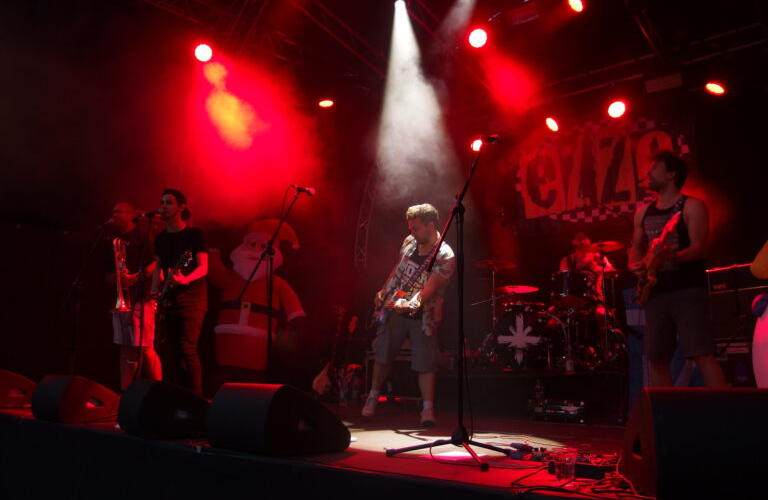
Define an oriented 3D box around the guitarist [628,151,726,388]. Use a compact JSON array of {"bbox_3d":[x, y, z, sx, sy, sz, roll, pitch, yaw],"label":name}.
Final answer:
[{"bbox_3d":[1.886,0.299,4.093,0.600,1.780,0.520,-9,-13,40],"label":"guitarist"}]

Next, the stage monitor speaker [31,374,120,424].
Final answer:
[{"bbox_3d":[-2.457,1.200,5.084,0.540,0.360,0.580,10,-14,-43],"label":"stage monitor speaker"}]

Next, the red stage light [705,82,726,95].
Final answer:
[{"bbox_3d":[4.154,-2.102,7.735,0.260,0.300,0.260,27,-17,-13],"label":"red stage light"}]

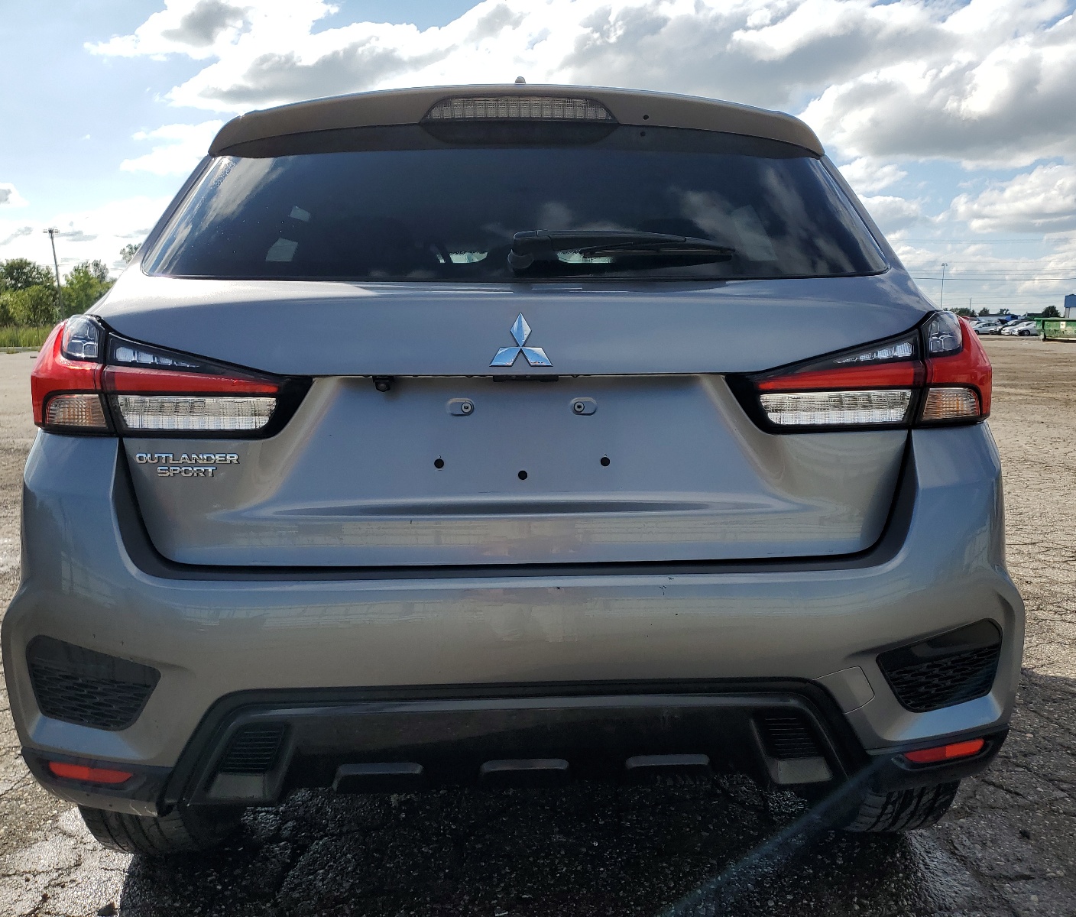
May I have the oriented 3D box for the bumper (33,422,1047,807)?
[{"bbox_3d":[-0.025,0.254,1.521,1.780,0.610,0.440,-1,8,-2],"label":"bumper"}]

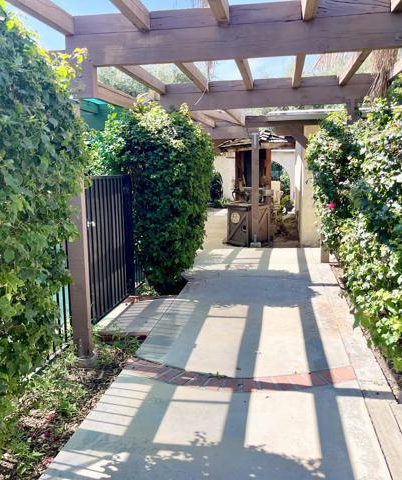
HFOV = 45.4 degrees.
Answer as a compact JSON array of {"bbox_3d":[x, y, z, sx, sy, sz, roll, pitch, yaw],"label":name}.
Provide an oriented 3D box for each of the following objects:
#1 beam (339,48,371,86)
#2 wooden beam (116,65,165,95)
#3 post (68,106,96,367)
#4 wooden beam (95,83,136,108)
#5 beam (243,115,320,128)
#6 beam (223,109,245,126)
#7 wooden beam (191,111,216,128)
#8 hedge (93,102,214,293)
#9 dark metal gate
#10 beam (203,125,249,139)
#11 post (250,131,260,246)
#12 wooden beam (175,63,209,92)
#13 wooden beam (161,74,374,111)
[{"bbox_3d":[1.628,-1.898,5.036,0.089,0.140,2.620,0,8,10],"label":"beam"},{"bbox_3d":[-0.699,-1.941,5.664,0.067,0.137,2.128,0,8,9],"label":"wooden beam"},{"bbox_3d":[-1.046,-0.047,4.066,0.143,2.185,0.095,0,8,10],"label":"post"},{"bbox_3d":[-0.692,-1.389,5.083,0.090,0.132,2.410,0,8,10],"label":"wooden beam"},{"bbox_3d":[1.530,-2.240,9.048,1.383,0.217,0.114,0,8,9],"label":"beam"},{"bbox_3d":[0.579,-2.096,8.083,0.088,0.143,2.930,0,8,10],"label":"beam"},{"bbox_3d":[0.053,-2.038,8.056,0.068,0.152,2.508,0,8,9],"label":"wooden beam"},{"bbox_3d":[-0.604,-0.696,7.095,1.591,2.526,1.558,0,9,9],"label":"hedge"},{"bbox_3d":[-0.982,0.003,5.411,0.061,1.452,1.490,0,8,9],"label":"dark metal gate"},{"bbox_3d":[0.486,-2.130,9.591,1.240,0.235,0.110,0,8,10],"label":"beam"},{"bbox_3d":[1.099,-0.980,9.654,0.149,2.230,0.120,0,8,10],"label":"post"},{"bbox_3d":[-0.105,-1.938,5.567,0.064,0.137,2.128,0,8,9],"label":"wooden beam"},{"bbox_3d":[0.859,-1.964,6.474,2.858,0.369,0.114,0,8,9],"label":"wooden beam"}]

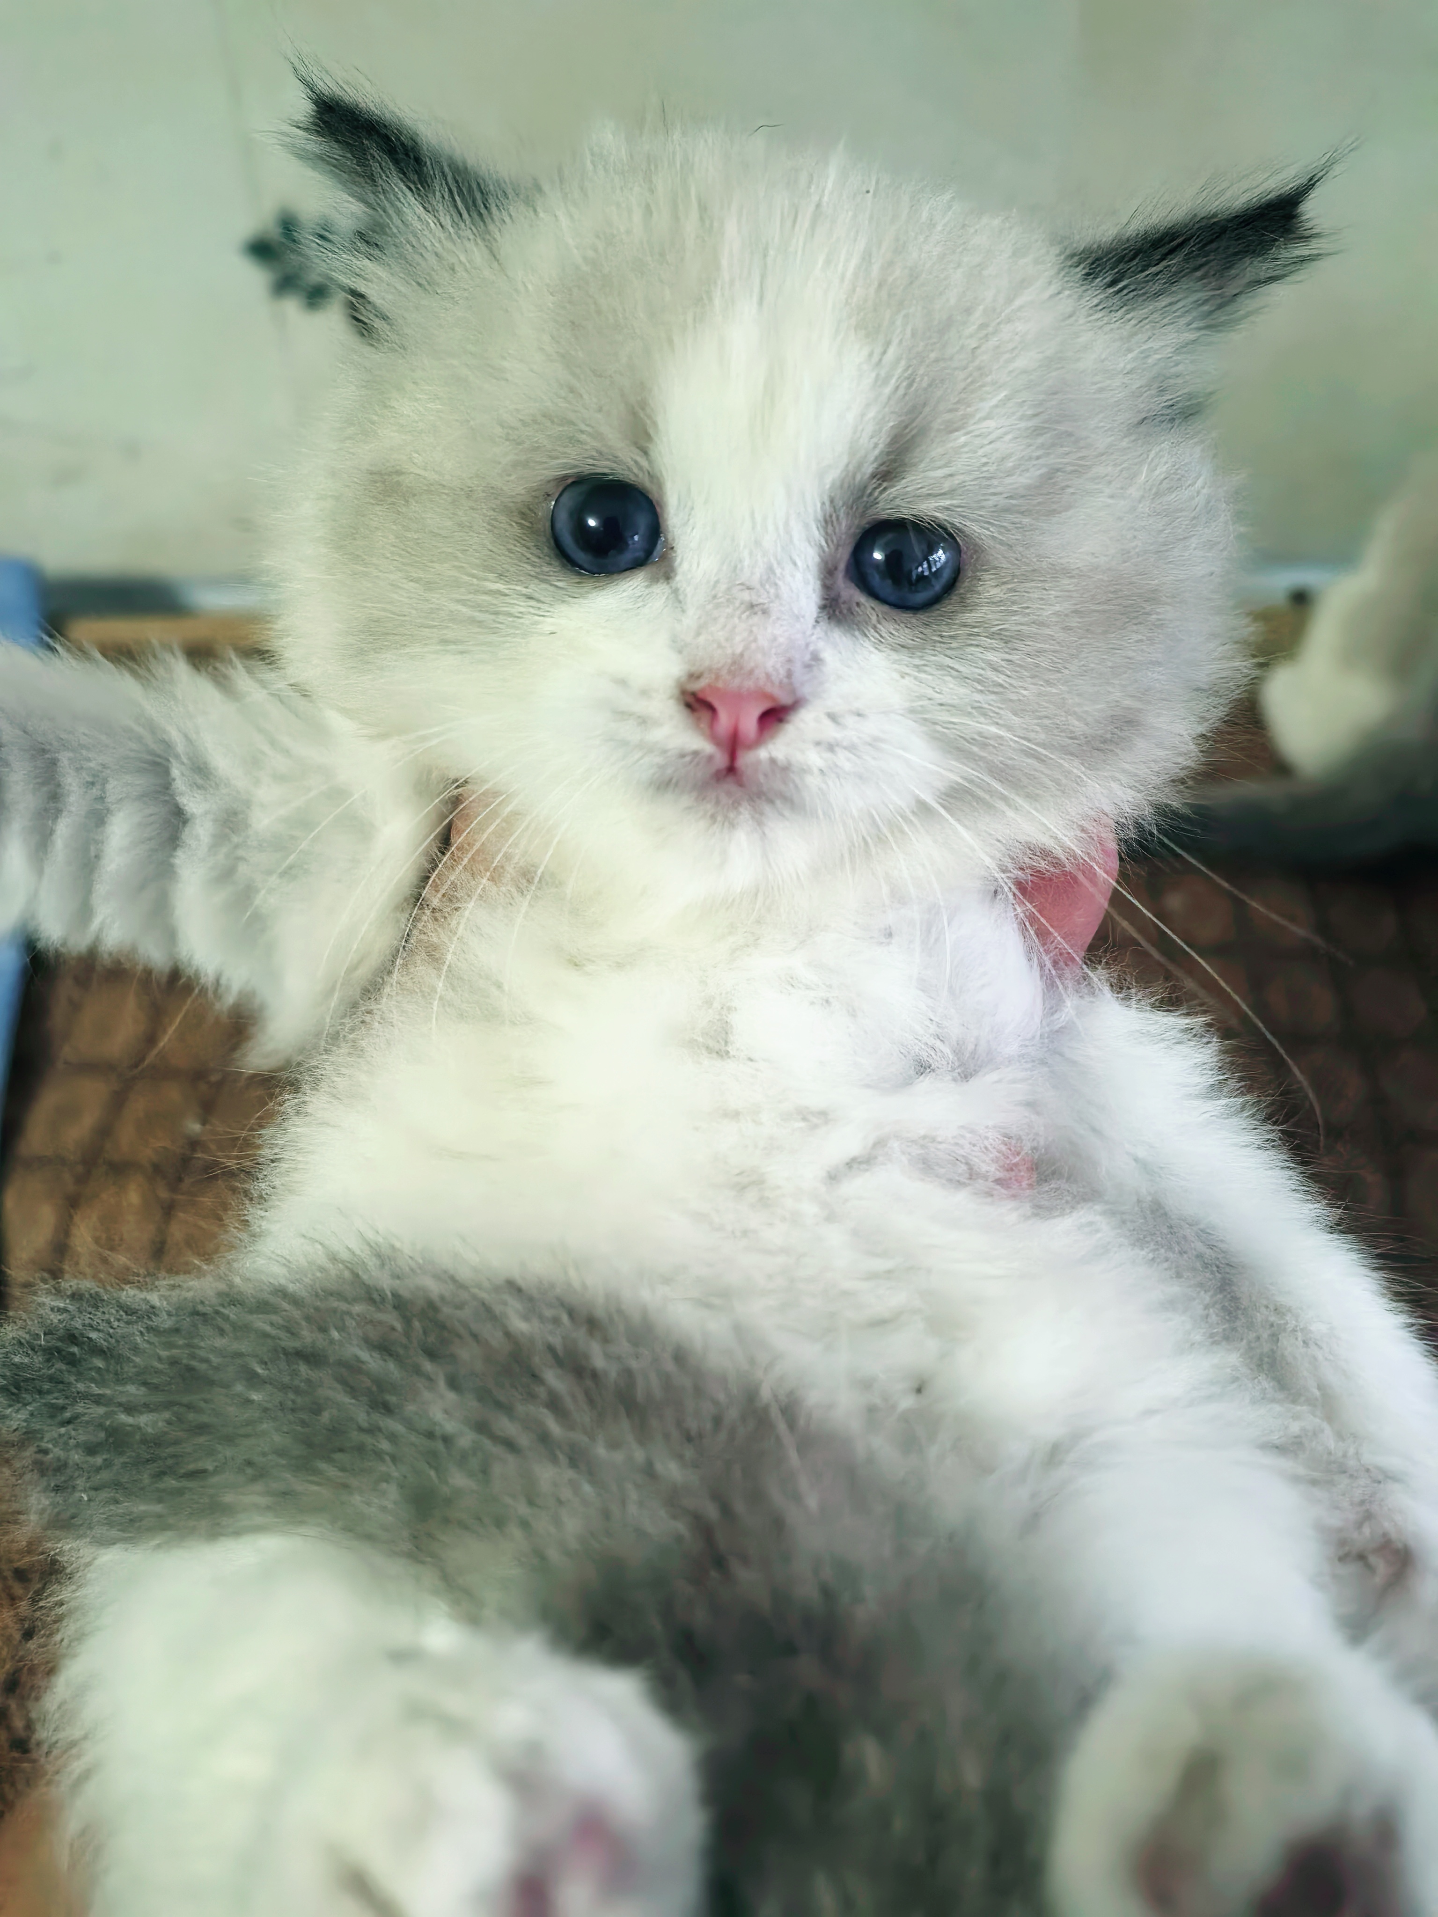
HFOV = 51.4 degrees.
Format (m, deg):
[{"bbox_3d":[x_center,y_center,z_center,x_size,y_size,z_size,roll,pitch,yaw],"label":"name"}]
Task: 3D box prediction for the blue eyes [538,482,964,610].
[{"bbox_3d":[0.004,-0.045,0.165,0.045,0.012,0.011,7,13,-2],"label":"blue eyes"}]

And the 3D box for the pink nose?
[{"bbox_3d":[0.002,-0.025,0.157,0.012,0.008,0.007,7,13,-2],"label":"pink nose"}]

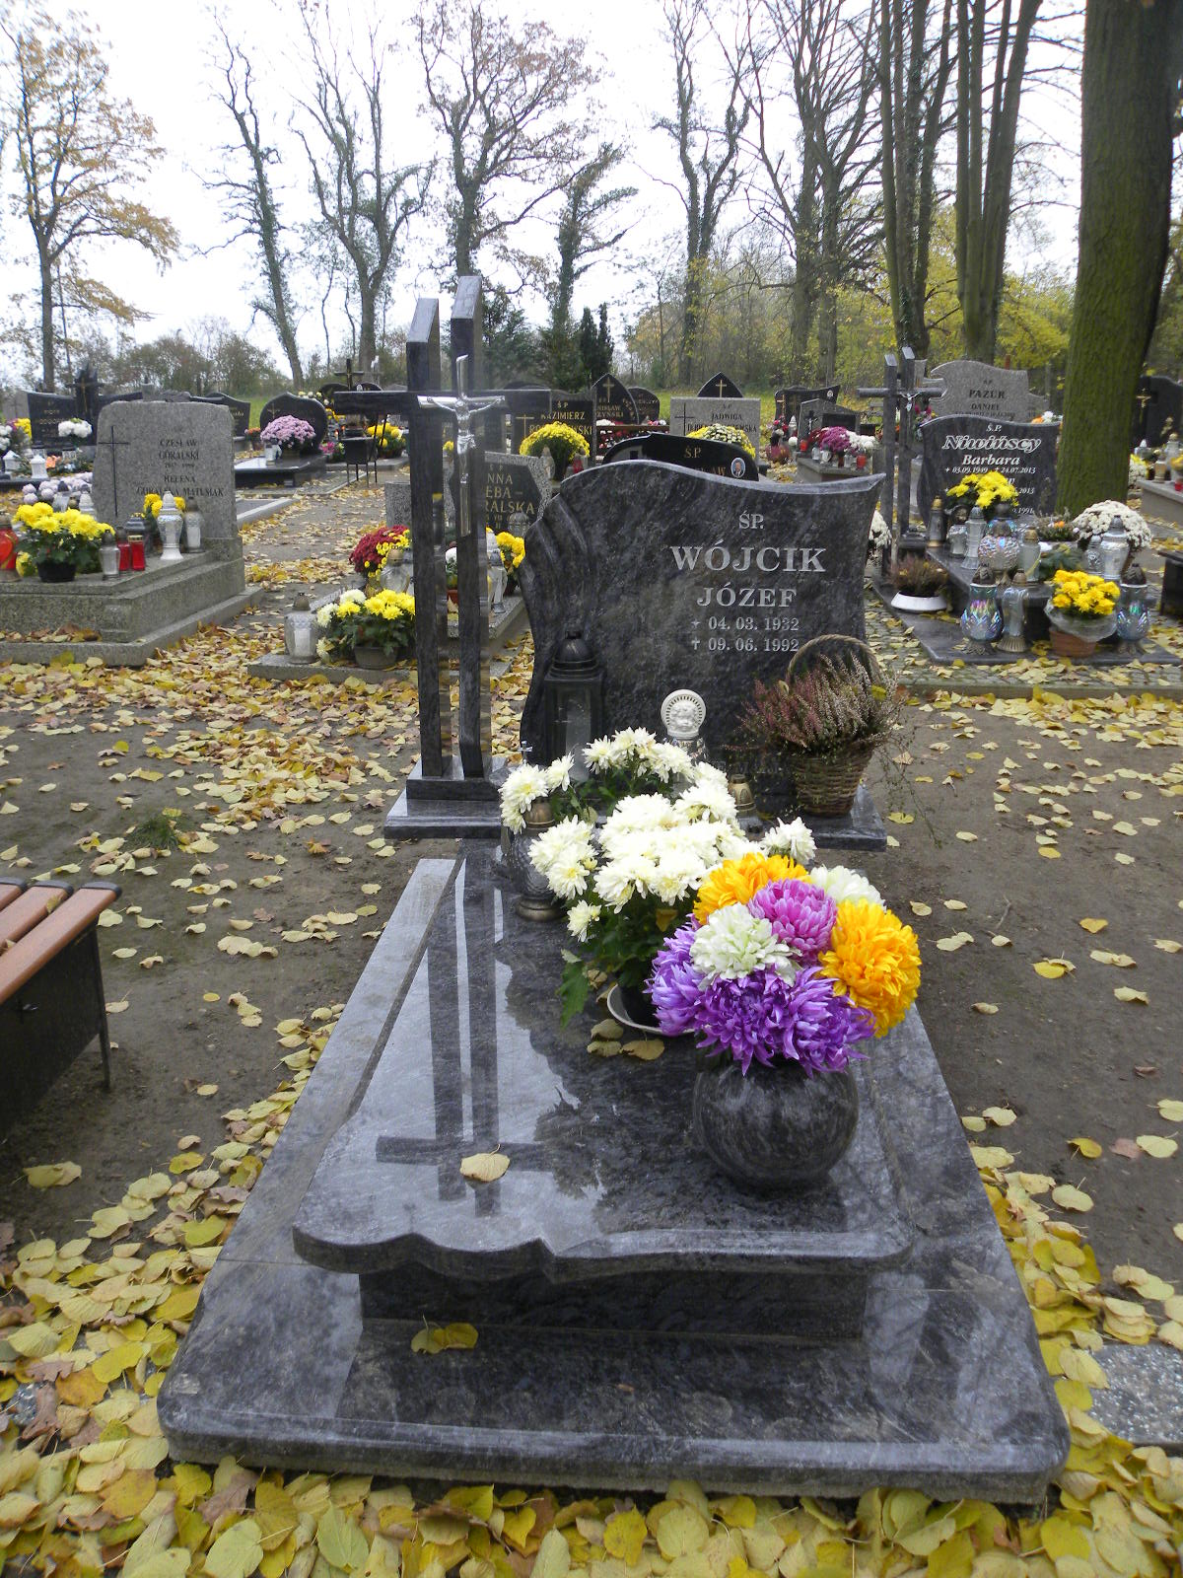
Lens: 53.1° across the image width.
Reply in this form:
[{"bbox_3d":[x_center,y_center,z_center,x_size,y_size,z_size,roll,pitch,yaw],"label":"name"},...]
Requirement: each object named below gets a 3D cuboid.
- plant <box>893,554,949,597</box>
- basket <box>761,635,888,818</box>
[{"bbox_3d":[1.751,-1.129,6.294,0.290,0.190,0.270,1,20,3],"label":"plant"},{"bbox_3d":[0.564,-0.154,2.866,0.307,0.432,0.260,1,19,3],"label":"basket"}]

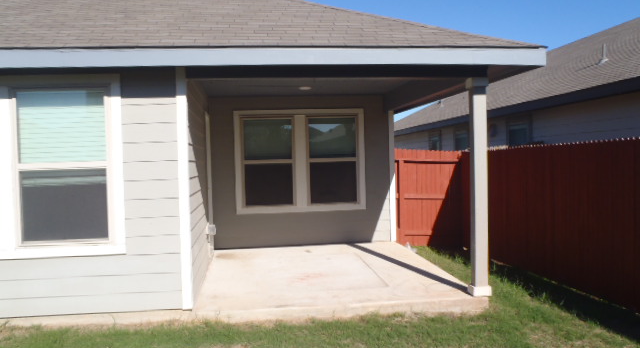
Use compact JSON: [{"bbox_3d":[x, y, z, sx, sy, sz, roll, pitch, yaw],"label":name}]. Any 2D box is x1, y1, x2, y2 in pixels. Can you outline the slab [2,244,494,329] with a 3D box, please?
[{"bbox_3d":[-0.805,1.311,6.704,4.612,0.132,3.532,-2,2,-7],"label":"slab"}]

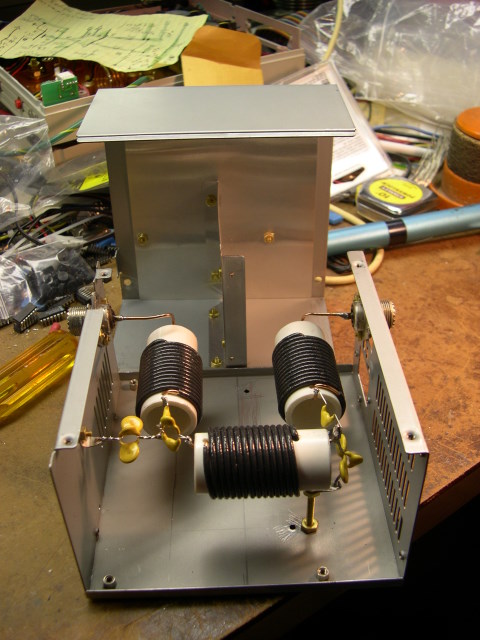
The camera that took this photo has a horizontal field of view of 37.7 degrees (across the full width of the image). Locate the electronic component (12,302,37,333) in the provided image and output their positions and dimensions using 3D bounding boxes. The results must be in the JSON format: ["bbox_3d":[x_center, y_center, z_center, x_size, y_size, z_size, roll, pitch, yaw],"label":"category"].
[{"bbox_3d":[-0.149,-0.002,0.492,0.008,0.008,0.019,12,39,18],"label":"electronic component"}]

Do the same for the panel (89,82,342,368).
[{"bbox_3d":[-0.012,-0.055,0.438,0.144,0.154,0.076,-1,36,-1],"label":"panel"}]

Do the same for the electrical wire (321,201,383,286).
[{"bbox_3d":[0.085,-0.064,0.564,0.061,0.008,0.126,-2,37,0],"label":"electrical wire"}]

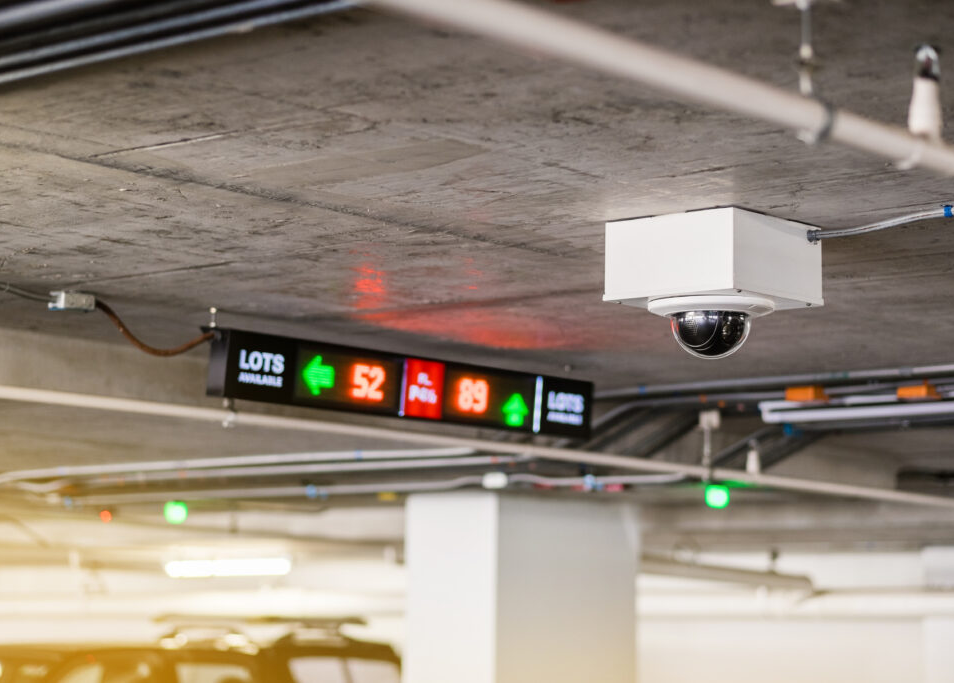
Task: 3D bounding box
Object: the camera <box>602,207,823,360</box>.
[{"bbox_3d":[0.472,-0.098,4.772,0.317,0.268,0.317,-5,-9,41],"label":"camera"}]

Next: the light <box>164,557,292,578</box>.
[{"bbox_3d":[-1.775,1.604,17.000,1.220,0.100,0.120,-5,-9,41],"label":"light"}]

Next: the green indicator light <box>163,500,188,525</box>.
[{"bbox_3d":[-1.199,0.680,9.500,0.085,0.085,0.085,1,-7,0],"label":"green indicator light"}]

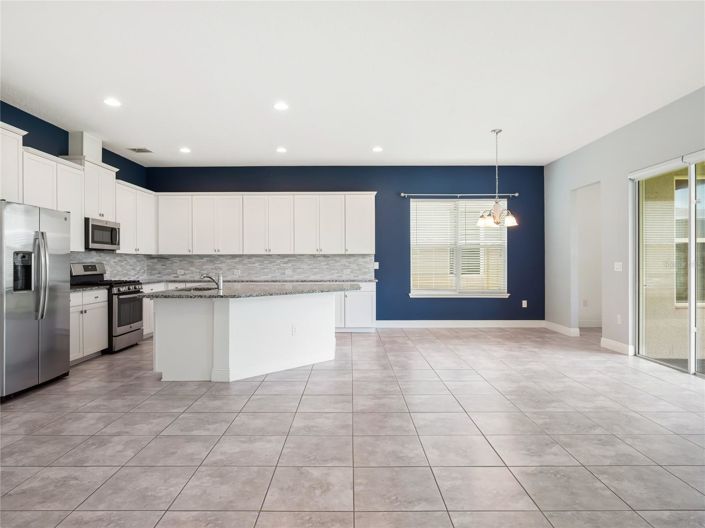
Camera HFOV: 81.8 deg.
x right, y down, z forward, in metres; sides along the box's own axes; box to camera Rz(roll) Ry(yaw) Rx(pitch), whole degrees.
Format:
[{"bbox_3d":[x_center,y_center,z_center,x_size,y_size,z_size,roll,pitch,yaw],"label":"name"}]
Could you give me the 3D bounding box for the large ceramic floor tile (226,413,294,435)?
[{"bbox_3d":[-0.676,1.215,3.082,0.455,0.012,0.443,0,0,0],"label":"large ceramic floor tile"}]

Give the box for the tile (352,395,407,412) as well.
[{"bbox_3d":[0.239,1.212,3.517,0.455,0.012,0.443,0,0,0],"label":"tile"}]

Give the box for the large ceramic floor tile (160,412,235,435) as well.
[{"bbox_3d":[-1.133,1.216,3.083,0.455,0.012,0.443,0,0,0],"label":"large ceramic floor tile"}]

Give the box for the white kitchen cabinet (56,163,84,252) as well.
[{"bbox_3d":[-3.740,-0.700,5.180,0.330,1.075,0.507,0,0,0],"label":"white kitchen cabinet"}]

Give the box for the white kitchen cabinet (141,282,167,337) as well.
[{"bbox_3d":[-3.550,0.772,6.660,0.600,0.885,0.900,0,0,-1],"label":"white kitchen cabinet"}]

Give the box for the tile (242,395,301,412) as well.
[{"bbox_3d":[-0.689,1.211,3.526,0.460,0.010,0.436,0,0,0],"label":"tile"}]

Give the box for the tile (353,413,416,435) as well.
[{"bbox_3d":[0.238,1.222,3.110,0.457,0.015,0.448,0,0,0],"label":"tile"}]

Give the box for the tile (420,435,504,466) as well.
[{"bbox_3d":[0.700,1.225,2.672,0.458,0.010,0.445,0,0,0],"label":"tile"}]

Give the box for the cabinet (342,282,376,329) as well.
[{"bbox_3d":[0.132,0.753,7.304,0.555,0.875,0.610,0,0,0],"label":"cabinet"}]

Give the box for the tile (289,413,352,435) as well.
[{"bbox_3d":[-0.225,1.225,3.117,0.458,0.010,0.445,0,0,0],"label":"tile"}]

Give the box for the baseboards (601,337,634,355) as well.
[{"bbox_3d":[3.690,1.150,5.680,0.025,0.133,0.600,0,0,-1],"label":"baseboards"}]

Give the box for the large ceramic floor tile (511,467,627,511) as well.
[{"bbox_3d":[1.155,1.217,2.222,0.460,0.010,0.436,0,0,0],"label":"large ceramic floor tile"}]

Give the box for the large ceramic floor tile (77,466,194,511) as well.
[{"bbox_3d":[-1.145,1.217,2.216,0.460,0.010,0.436,0,0,0],"label":"large ceramic floor tile"}]

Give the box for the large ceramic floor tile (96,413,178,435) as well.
[{"bbox_3d":[-1.608,1.214,3.087,0.460,0.010,0.436,0,0,0],"label":"large ceramic floor tile"}]

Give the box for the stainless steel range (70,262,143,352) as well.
[{"bbox_3d":[-3.525,0.615,5.820,0.690,1.190,0.755,0,0,0],"label":"stainless steel range"}]

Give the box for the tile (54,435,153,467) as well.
[{"bbox_3d":[-1.591,1.218,2.648,0.455,0.012,0.443,0,0,0],"label":"tile"}]

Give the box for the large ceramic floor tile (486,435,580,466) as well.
[{"bbox_3d":[1.158,1.222,2.665,0.457,0.015,0.448,0,0,0],"label":"large ceramic floor tile"}]

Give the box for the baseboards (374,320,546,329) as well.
[{"bbox_3d":[2.013,1.121,7.546,3.135,0.135,0.016,0,0,0],"label":"baseboards"}]

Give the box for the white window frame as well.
[{"bbox_3d":[2.010,-0.285,7.680,1.880,1.860,0.110,0,0,0],"label":"white window frame"}]

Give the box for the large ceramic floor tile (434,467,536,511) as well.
[{"bbox_3d":[0.700,1.222,2.222,0.457,0.015,0.448,0,0,0],"label":"large ceramic floor tile"}]

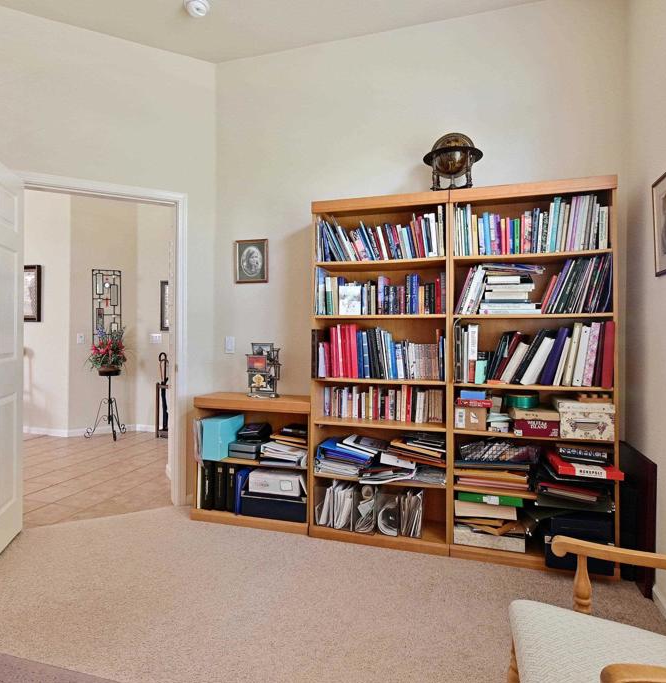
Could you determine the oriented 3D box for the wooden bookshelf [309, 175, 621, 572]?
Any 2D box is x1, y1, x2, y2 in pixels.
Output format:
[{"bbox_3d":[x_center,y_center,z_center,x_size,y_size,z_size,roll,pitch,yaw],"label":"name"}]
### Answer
[{"bbox_3d":[0.649,0.159,2.356,1.530,1.897,0.290,0,1,16],"label":"wooden bookshelf"}]

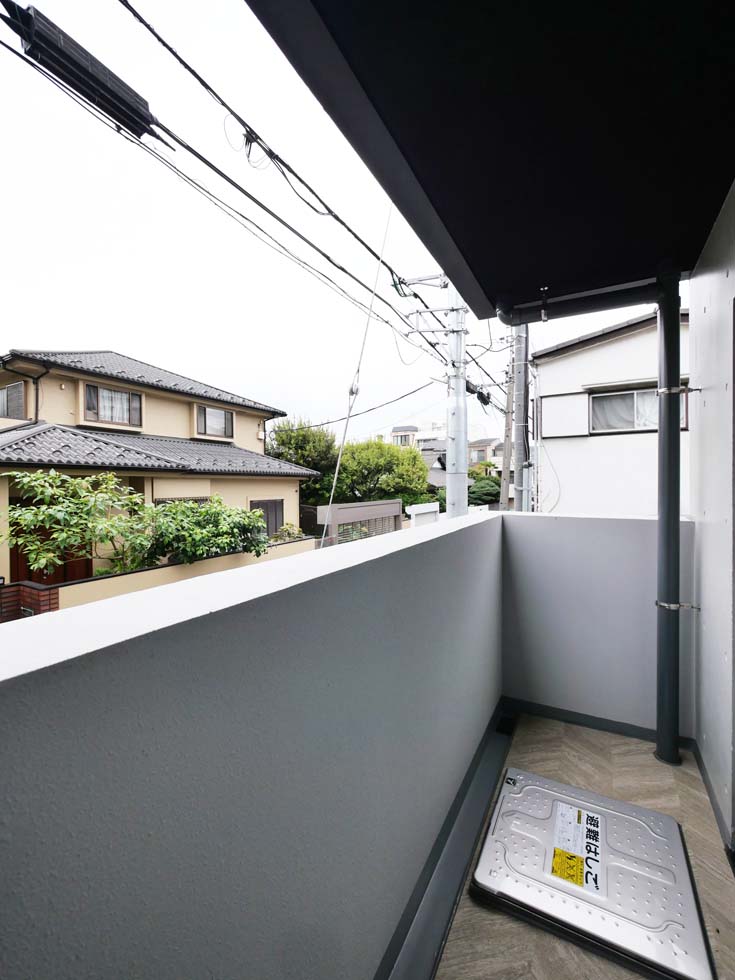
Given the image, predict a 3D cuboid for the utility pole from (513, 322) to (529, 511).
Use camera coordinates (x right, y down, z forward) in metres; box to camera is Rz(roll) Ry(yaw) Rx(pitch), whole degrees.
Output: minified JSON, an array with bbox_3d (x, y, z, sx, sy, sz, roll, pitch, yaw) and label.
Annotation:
[{"bbox_3d":[4.140,-1.000,10.700,0.330,9.600,0.330,0,0,22],"label":"utility pole"}]

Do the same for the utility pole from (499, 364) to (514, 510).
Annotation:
[{"bbox_3d":[5.070,-0.400,14.500,0.280,8.400,0.280,3,0,19],"label":"utility pole"}]

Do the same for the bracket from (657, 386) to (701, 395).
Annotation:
[{"bbox_3d":[1.549,-0.497,1.982,0.180,0.030,0.105,0,0,31],"label":"bracket"}]

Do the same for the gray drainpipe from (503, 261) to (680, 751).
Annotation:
[{"bbox_3d":[1.164,0.125,2.160,0.910,2.450,0.115,0,0,24],"label":"gray drainpipe"}]

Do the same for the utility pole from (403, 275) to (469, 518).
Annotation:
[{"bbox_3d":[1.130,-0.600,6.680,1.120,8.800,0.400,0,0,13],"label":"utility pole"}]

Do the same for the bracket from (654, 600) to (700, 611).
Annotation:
[{"bbox_3d":[1.549,0.577,1.982,0.180,0.030,0.105,0,0,31],"label":"bracket"}]

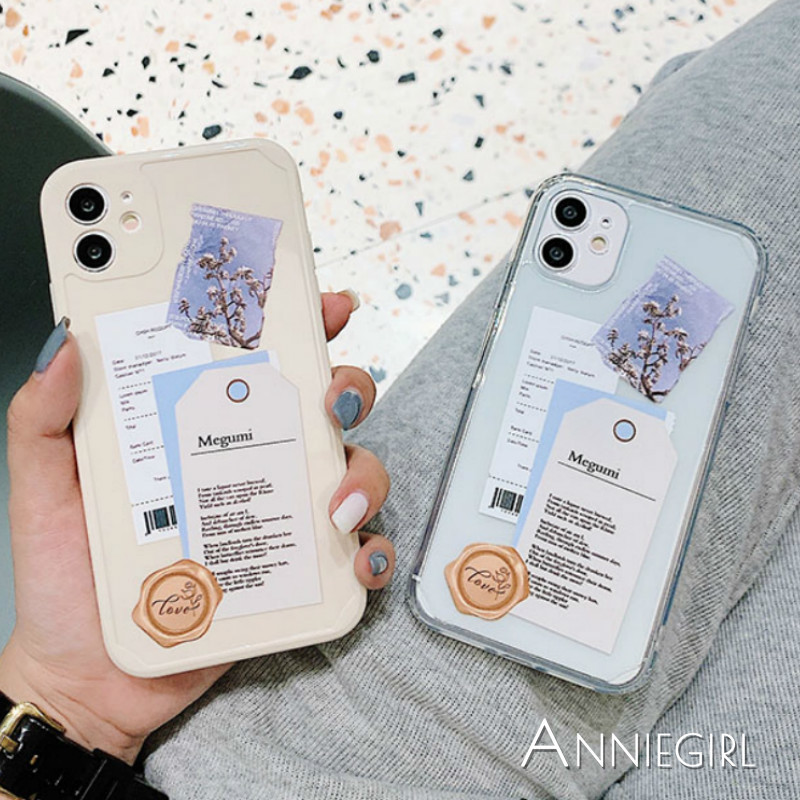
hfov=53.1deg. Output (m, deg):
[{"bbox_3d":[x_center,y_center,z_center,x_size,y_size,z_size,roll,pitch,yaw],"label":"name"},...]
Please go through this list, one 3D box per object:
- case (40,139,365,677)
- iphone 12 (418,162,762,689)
[{"bbox_3d":[-0.059,0.000,0.243,0.078,0.011,0.155,-9,88,-8],"label":"case"},{"bbox_3d":[0.061,0.008,0.256,0.078,0.011,0.155,18,84,8],"label":"iphone 12"}]

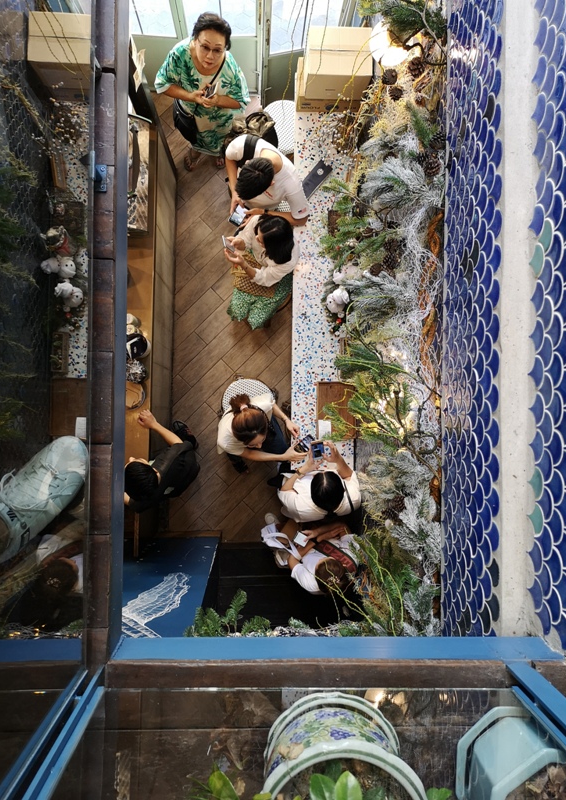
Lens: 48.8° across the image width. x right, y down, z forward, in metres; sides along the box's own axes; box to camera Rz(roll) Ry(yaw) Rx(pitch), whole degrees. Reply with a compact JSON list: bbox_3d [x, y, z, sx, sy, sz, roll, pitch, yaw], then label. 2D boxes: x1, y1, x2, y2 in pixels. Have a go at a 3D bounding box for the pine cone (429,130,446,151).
[{"bbox_3d":[0.466,-0.782,1.880,0.050,0.050,0.060,6,101,0],"label":"pine cone"}]

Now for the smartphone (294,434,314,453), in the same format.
[{"bbox_3d":[0.131,0.274,3.638,0.152,0.009,0.073,-45,80,12],"label":"smartphone"}]

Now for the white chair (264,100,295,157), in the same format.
[{"bbox_3d":[-0.001,-1.783,4.290,0.370,0.460,0.370,0,89,-3],"label":"white chair"}]

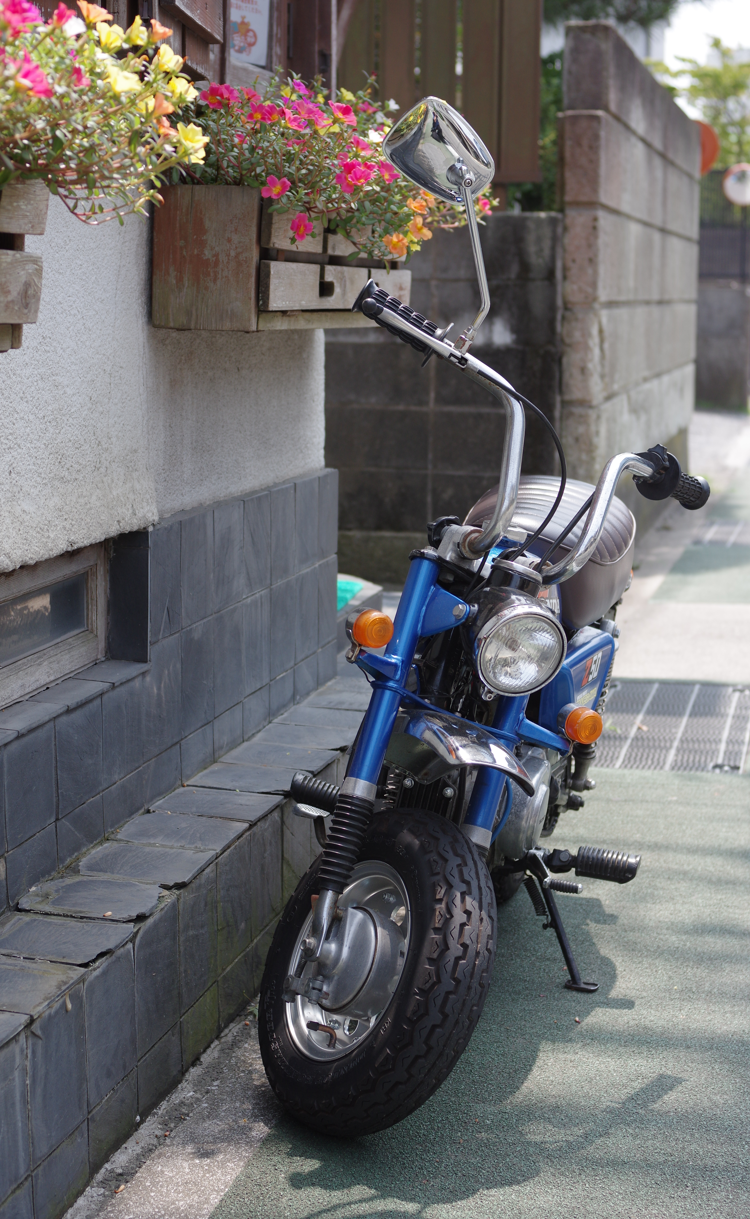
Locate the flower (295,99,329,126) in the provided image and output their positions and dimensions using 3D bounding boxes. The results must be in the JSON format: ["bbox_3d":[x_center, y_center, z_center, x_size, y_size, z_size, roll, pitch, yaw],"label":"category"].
[{"bbox_3d":[-0.088,-0.696,2.840,0.048,0.039,0.038,-4,10,-24],"label":"flower"}]

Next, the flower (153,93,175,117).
[{"bbox_3d":[-0.224,-0.535,2.153,0.021,0.026,0.027,-31,4,9],"label":"flower"}]

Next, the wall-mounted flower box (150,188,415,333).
[{"bbox_3d":[-0.123,-0.543,3.212,0.167,0.195,0.901,2,9,13],"label":"wall-mounted flower box"}]

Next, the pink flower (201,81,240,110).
[{"bbox_3d":[-0.216,-0.714,2.819,0.052,0.038,0.033,-1,-9,-10],"label":"pink flower"}]

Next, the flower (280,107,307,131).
[{"bbox_3d":[-0.112,-0.677,2.800,0.038,0.033,0.035,-7,11,-37],"label":"flower"}]

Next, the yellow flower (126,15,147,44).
[{"bbox_3d":[-0.251,-0.610,2.136,0.023,0.031,0.031,-21,6,9],"label":"yellow flower"}]

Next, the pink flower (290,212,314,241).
[{"bbox_3d":[-0.101,-0.531,2.812,0.033,0.040,0.022,-1,6,-10],"label":"pink flower"}]

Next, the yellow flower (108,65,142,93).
[{"bbox_3d":[-0.251,-0.531,2.030,0.034,0.029,0.034,-7,11,-37],"label":"yellow flower"}]

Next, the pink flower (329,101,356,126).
[{"bbox_3d":[-0.049,-0.748,3.059,0.039,0.038,0.026,-6,-27,-37],"label":"pink flower"}]

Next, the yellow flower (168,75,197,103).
[{"bbox_3d":[-0.203,-0.549,2.140,0.030,0.030,0.031,-7,11,-37],"label":"yellow flower"}]

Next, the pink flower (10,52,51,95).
[{"bbox_3d":[-0.310,-0.483,1.832,0.027,0.042,0.041,-29,1,15],"label":"pink flower"}]

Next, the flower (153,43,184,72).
[{"bbox_3d":[-0.216,-0.577,2.120,0.032,0.030,0.031,-3,9,-18],"label":"flower"}]

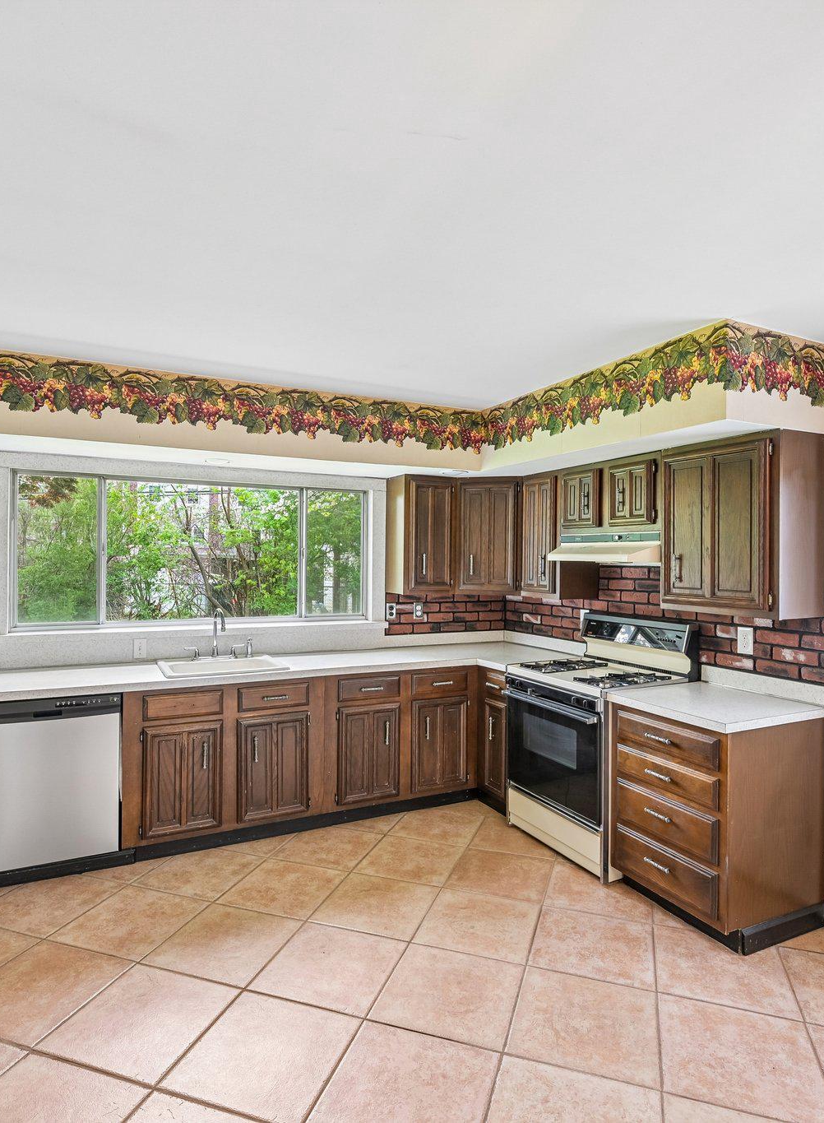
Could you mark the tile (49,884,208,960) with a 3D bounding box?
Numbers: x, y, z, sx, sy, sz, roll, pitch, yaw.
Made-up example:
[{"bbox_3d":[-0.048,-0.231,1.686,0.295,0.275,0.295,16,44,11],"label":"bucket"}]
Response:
[{"bbox_3d":[-1.161,1.505,2.737,0.452,0.010,0.452,0,0,19],"label":"tile"}]

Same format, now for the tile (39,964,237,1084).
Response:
[{"bbox_3d":[-0.885,1.520,2.174,0.457,0.010,0.457,0,0,19],"label":"tile"}]

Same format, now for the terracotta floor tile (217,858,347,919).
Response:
[{"bbox_3d":[-0.588,1.521,3.051,0.457,0.010,0.457,0,0,19],"label":"terracotta floor tile"}]

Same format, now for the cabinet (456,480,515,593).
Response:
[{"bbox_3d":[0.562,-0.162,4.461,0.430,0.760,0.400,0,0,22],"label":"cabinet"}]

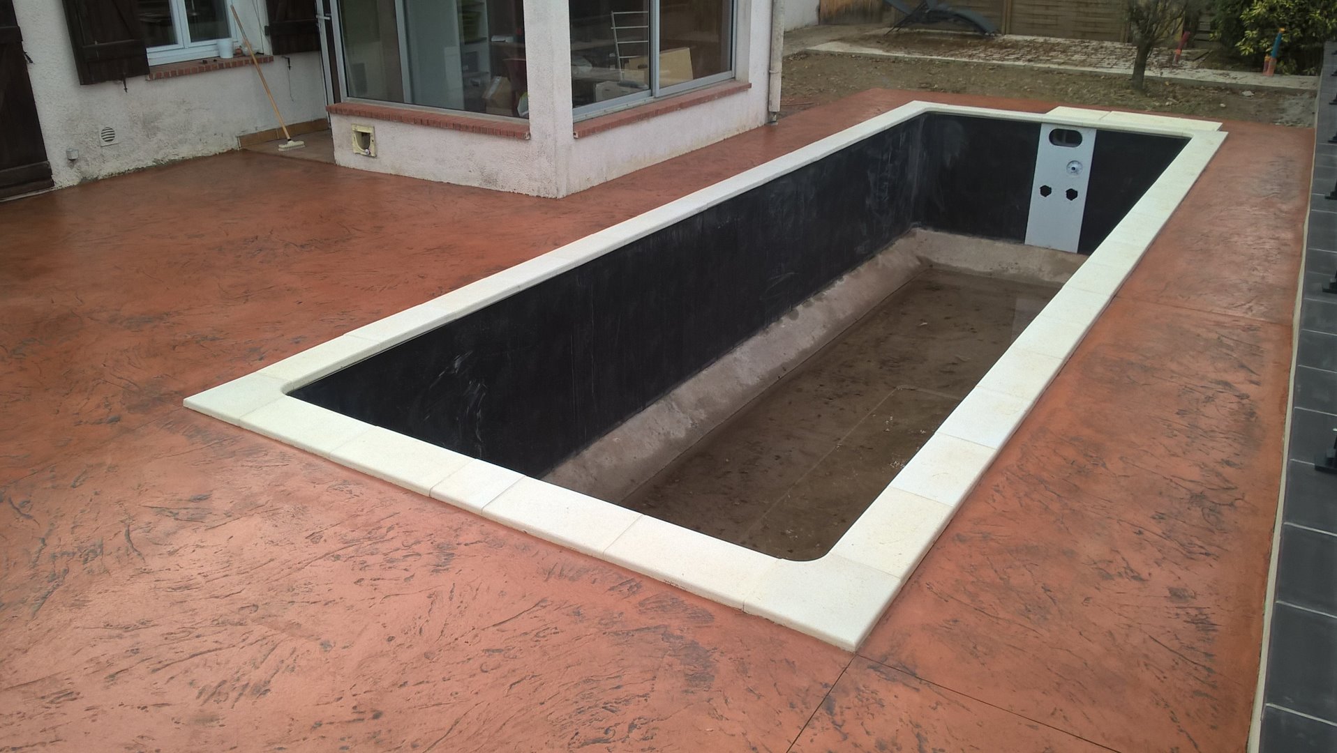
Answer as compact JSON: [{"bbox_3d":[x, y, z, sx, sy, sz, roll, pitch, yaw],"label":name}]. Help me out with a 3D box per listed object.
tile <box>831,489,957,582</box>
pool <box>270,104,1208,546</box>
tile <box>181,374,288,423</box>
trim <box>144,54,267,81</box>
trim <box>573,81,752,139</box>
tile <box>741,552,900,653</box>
[{"bbox_3d":[0.739,0.524,3.494,0.254,0.040,0.505,14,28,29],"label":"tile"},{"bbox_3d":[1.535,-0.335,7.322,2.467,1.555,8.108,14,28,29],"label":"pool"},{"bbox_3d":[-1.748,0.095,4.432,0.356,0.040,0.351,14,28,29],"label":"tile"},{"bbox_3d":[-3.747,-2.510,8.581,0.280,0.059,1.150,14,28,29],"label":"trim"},{"bbox_3d":[-0.051,-2.165,8.520,0.236,0.058,2.646,14,28,29],"label":"trim"},{"bbox_3d":[0.465,0.662,3.182,0.359,0.040,0.360,14,28,29],"label":"tile"}]

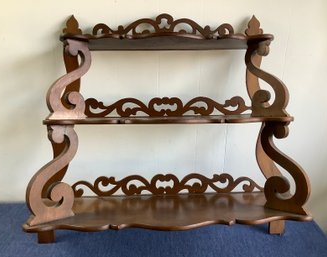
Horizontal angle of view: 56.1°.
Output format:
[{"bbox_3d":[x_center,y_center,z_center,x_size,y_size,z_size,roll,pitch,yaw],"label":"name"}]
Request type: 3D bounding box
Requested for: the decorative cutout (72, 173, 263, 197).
[{"bbox_3d":[0.012,0.174,0.950,0.604,0.067,0.012,-1,4,-3],"label":"decorative cutout"}]

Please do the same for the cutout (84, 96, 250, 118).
[{"bbox_3d":[0.011,-0.066,0.934,0.520,0.061,0.012,-1,4,-3],"label":"cutout"}]

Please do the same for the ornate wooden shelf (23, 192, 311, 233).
[{"bbox_3d":[0.016,0.222,0.834,0.704,0.016,0.244,-1,4,-3],"label":"ornate wooden shelf"}]

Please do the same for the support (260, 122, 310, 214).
[{"bbox_3d":[0.319,0.099,0.798,0.122,0.229,0.022,2,5,37],"label":"support"}]

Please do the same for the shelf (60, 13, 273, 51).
[{"bbox_3d":[0.009,-0.282,0.836,0.548,0.108,0.176,-1,4,-3],"label":"shelf"}]

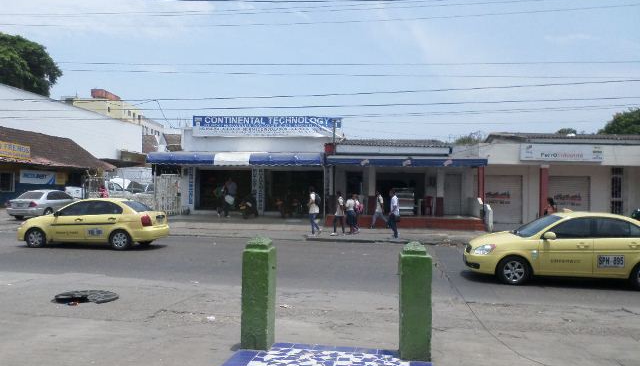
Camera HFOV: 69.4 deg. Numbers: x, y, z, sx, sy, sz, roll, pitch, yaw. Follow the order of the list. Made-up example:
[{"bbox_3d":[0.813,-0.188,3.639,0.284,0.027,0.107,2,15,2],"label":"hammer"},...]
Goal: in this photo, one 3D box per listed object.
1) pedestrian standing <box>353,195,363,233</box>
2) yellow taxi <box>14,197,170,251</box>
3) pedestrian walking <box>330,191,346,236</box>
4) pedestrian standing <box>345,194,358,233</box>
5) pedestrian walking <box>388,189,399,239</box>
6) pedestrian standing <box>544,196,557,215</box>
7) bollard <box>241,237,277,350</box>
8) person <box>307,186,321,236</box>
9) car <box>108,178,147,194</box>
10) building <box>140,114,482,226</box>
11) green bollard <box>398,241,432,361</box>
[{"bbox_3d":[1.422,1.119,17.291,0.500,1.530,0.480,1,0,7],"label":"pedestrian standing"},{"bbox_3d":[-6.702,1.148,13.886,4.280,1.470,1.700,1,0,5],"label":"yellow taxi"},{"bbox_3d":[0.656,1.072,16.392,0.500,1.580,0.480,1,0,7],"label":"pedestrian walking"},{"bbox_3d":[1.151,1.110,16.891,0.450,1.530,0.480,1,0,10],"label":"pedestrian standing"},{"bbox_3d":[2.560,1.049,15.992,0.420,1.690,0.500,1,0,7],"label":"pedestrian walking"},{"bbox_3d":[8.274,1.226,16.591,0.400,1.560,0.460,1,0,7],"label":"pedestrian standing"},{"bbox_3d":[-0.689,1.211,5.140,0.290,1.200,0.290,1,0,8],"label":"bollard"},{"bbox_3d":[-0.193,0.979,16.192,0.560,1.730,0.500,1,0,7],"label":"person"},{"bbox_3d":[-11.243,0.569,26.994,1.750,1.650,4.400,1,-1,-40],"label":"car"},{"bbox_3d":[0.086,-0.561,24.975,15.100,4.950,9.000,1,0,7],"label":"building"},{"bbox_3d":[1.010,1.240,4.860,0.290,1.200,0.290,1,0,8],"label":"green bollard"}]

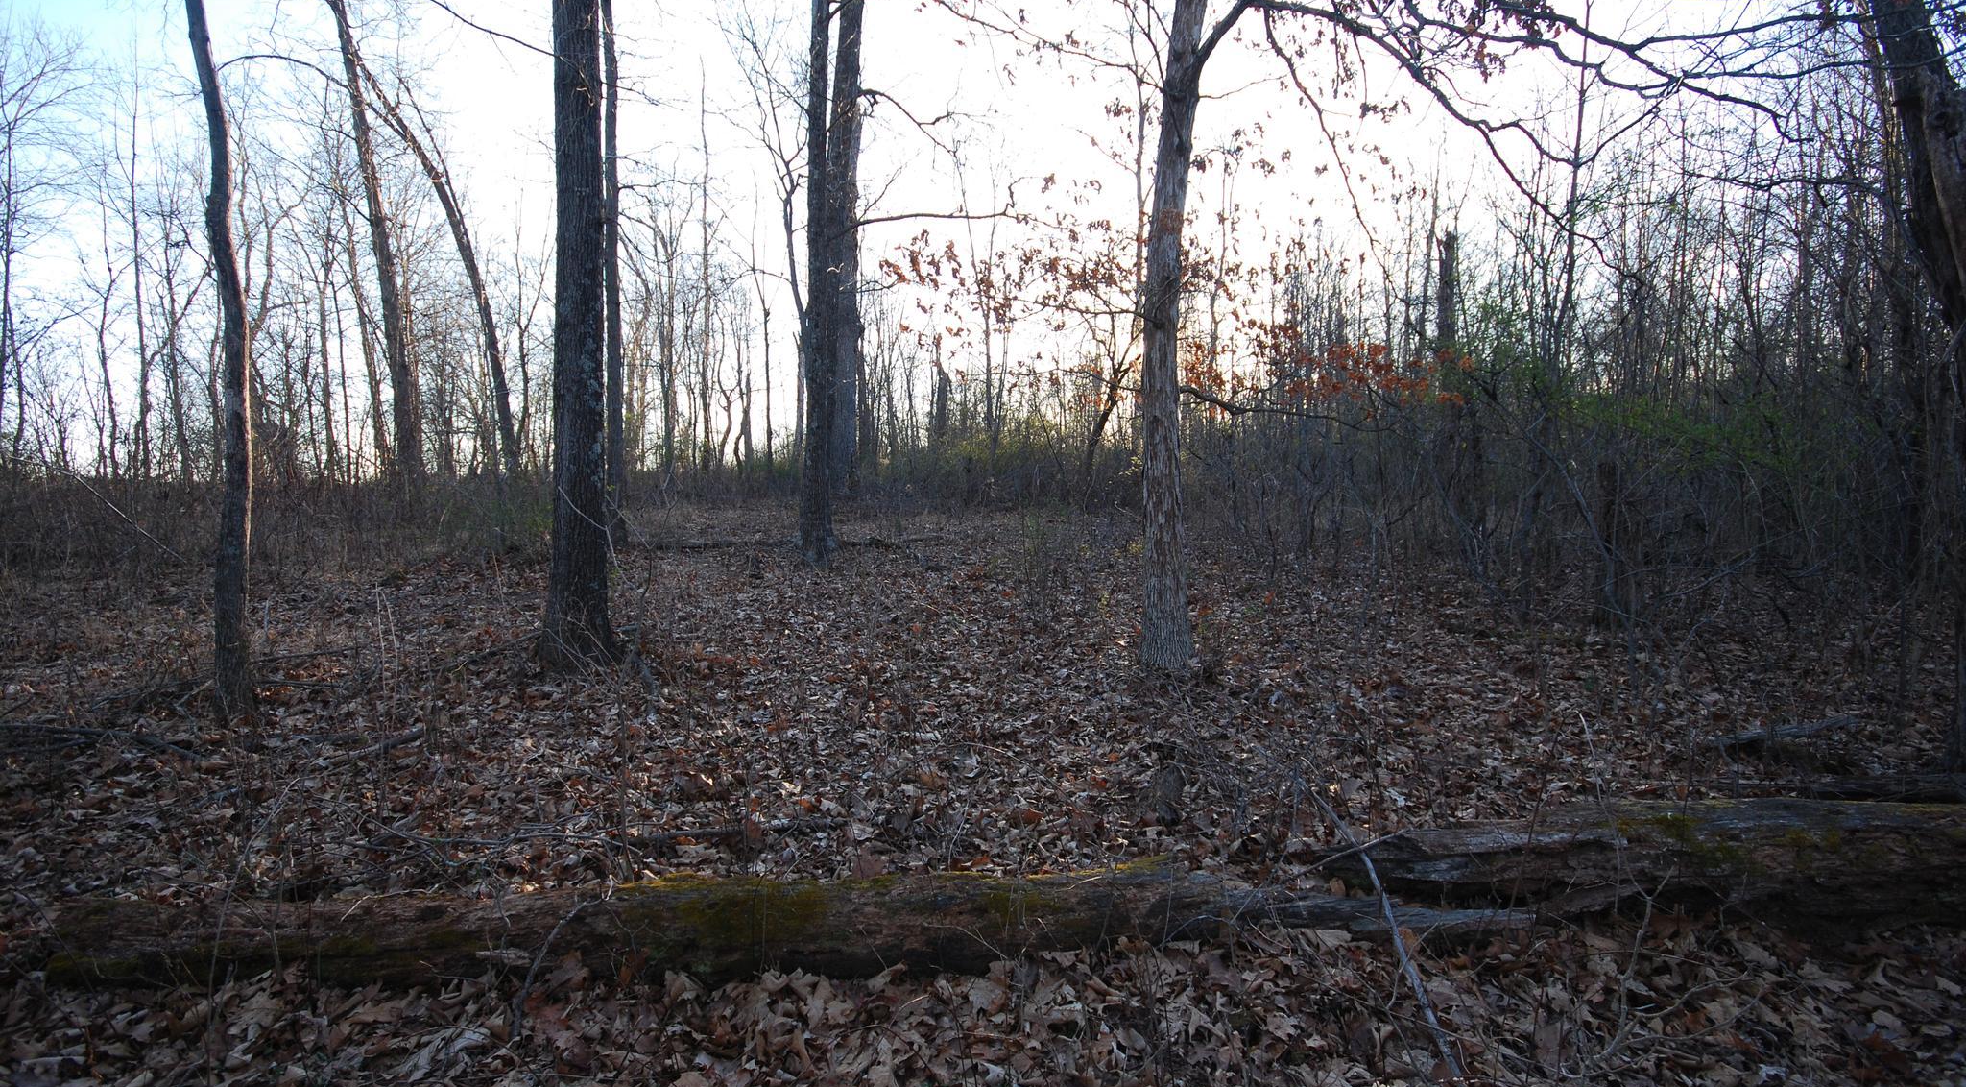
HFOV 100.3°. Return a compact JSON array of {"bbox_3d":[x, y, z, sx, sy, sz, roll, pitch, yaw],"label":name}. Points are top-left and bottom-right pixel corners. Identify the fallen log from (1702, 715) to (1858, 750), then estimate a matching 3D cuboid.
[{"bbox_3d":[4.660,1.100,4.780,1.100,0.150,0.140,-1,4,-10],"label":"fallen log"}]

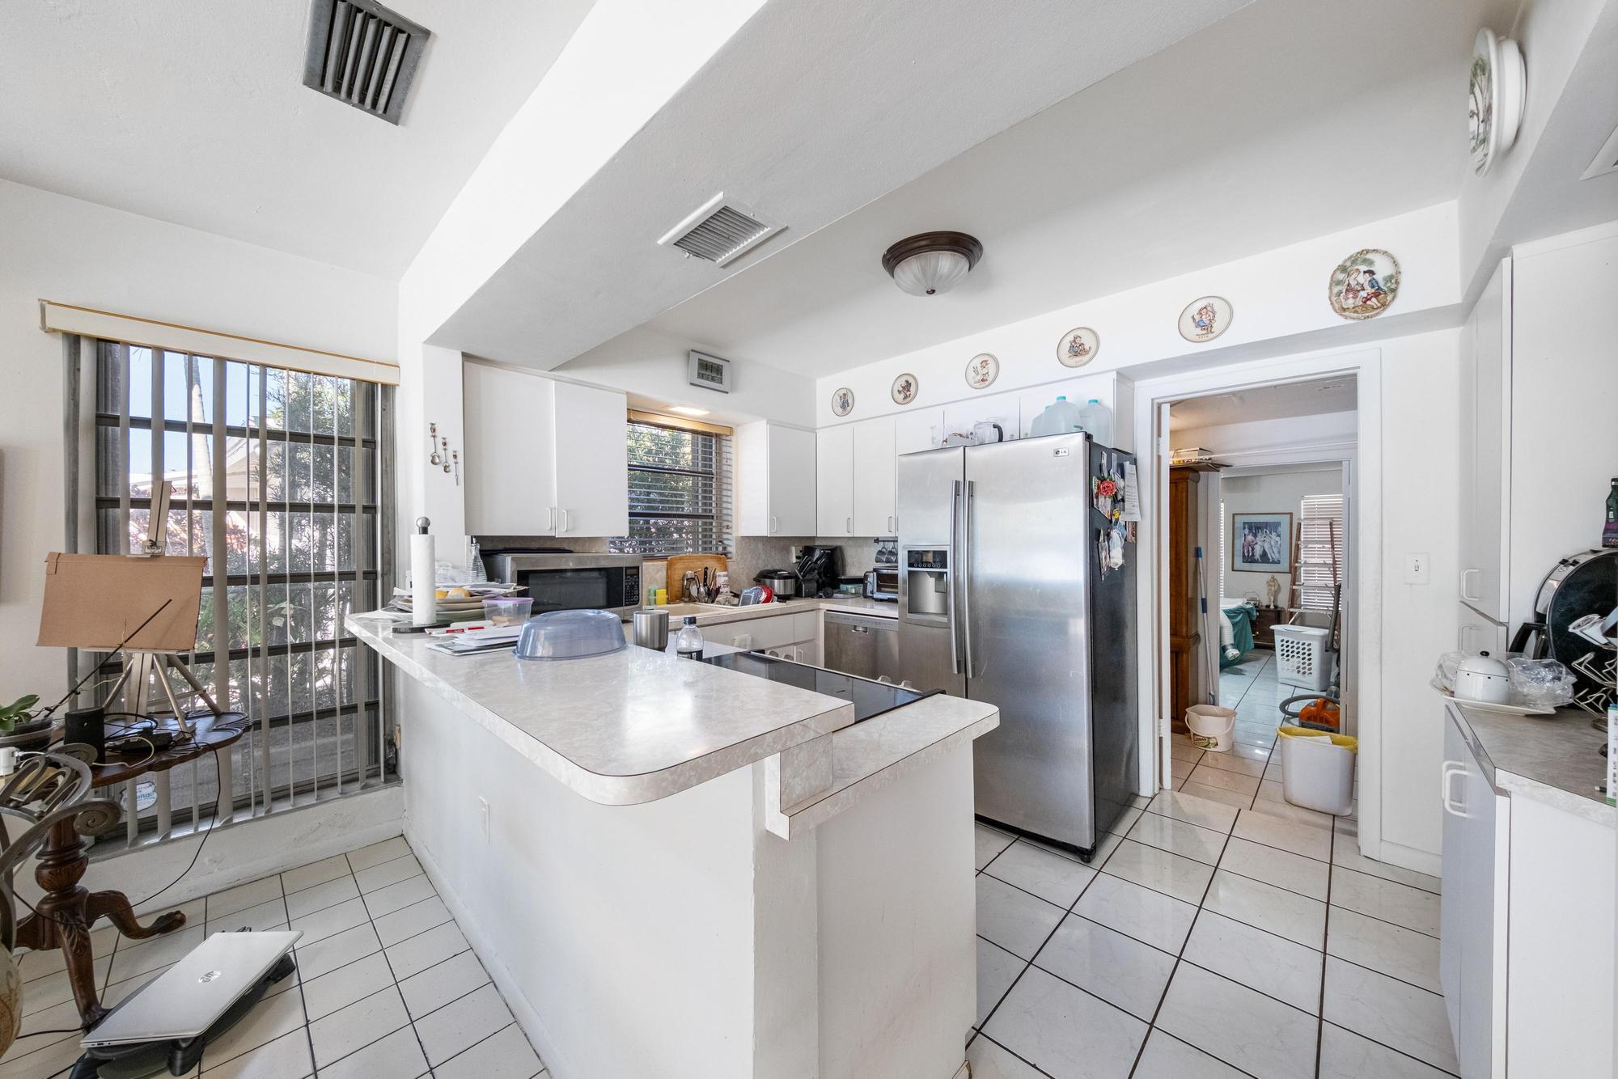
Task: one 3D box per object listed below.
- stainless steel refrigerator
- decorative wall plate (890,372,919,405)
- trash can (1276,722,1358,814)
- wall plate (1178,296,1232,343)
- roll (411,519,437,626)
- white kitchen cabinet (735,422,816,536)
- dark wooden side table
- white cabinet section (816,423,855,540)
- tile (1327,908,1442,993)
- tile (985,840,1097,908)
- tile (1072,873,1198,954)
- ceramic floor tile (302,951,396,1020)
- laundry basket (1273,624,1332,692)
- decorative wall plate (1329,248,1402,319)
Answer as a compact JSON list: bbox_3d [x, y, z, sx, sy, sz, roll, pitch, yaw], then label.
[{"bbox_3d":[1.080,0.439,2.822,0.925,1.770,0.810,0,0,44],"label":"stainless steel refrigerator"},{"bbox_3d":[0.597,-0.933,3.340,0.197,0.197,0.022,0,0,44],"label":"decorative wall plate"},{"bbox_3d":[2.534,1.151,2.682,0.310,0.340,0.230,0,0,44],"label":"trash can"},{"bbox_3d":[1.720,-0.954,2.343,0.197,0.197,0.025,0,0,43],"label":"wall plate"},{"bbox_3d":[-1.206,0.101,1.690,0.068,0.340,0.068,0,0,-36],"label":"roll"},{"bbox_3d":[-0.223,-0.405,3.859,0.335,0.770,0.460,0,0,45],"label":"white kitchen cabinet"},{"bbox_3d":[-2.127,0.983,1.552,0.700,0.720,0.700,0,0,44],"label":"dark wooden side table"},{"bbox_3d":[0.297,-0.412,3.907,0.350,0.785,0.320,0,0,44],"label":"white cabinet section"},{"bbox_3d":[1.918,1.350,1.765,0.327,0.010,0.327,0,0,45],"label":"tile"},{"bbox_3d":[0.932,1.339,2.167,0.326,0.010,0.326,0,0,45],"label":"tile"},{"bbox_3d":[1.171,1.335,1.935,0.331,0.010,0.331,0,0,44],"label":"tile"},{"bbox_3d":[-1.389,1.350,1.630,0.197,0.010,0.197,0,0,45],"label":"ceramic floor tile"},{"bbox_3d":[4.520,1.085,4.980,0.360,0.520,0.370,0,0,-37],"label":"laundry basket"},{"bbox_3d":[2.056,-0.943,1.997,0.190,0.258,0.025,0,0,44],"label":"decorative wall plate"}]

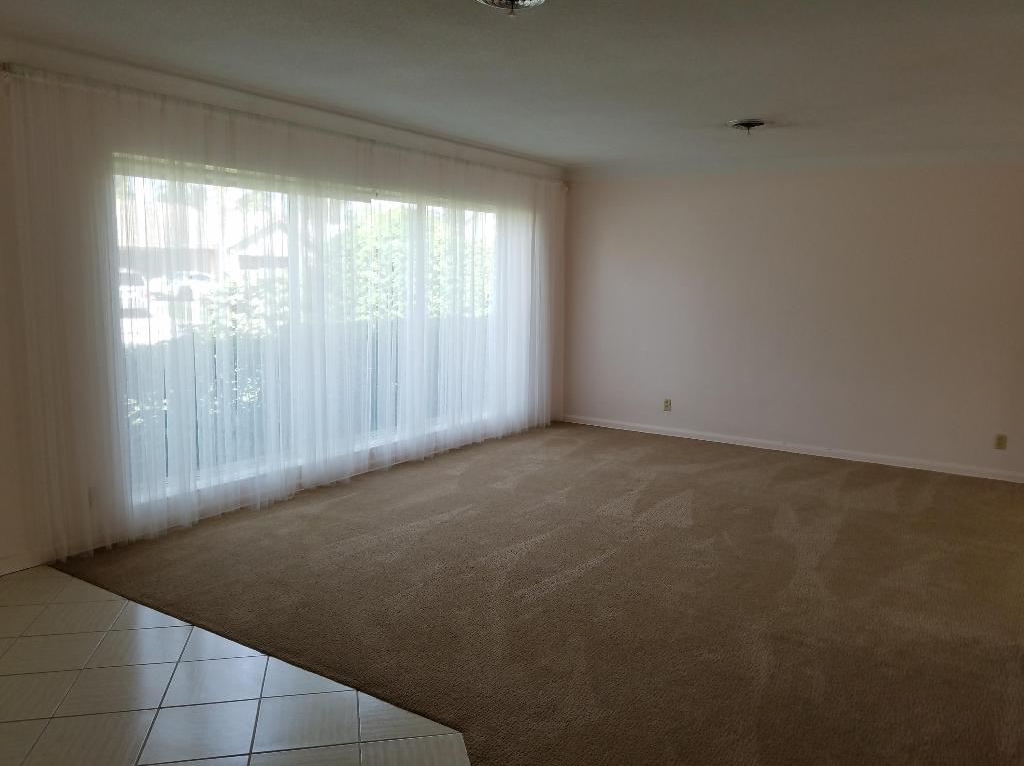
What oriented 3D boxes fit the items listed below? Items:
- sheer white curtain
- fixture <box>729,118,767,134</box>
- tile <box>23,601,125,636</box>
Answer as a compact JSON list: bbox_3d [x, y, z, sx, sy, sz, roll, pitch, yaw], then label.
[{"bbox_3d":[-0.904,-0.527,5.689,0.130,2.388,4.966,6,9,34],"label":"sheer white curtain"},{"bbox_3d":[1.561,-1.690,5.105,0.250,0.070,0.250,6,9,34],"label":"fixture"},{"bbox_3d":[-1.855,1.005,3.287,0.325,0.010,0.325,-1,8,-13],"label":"tile"}]

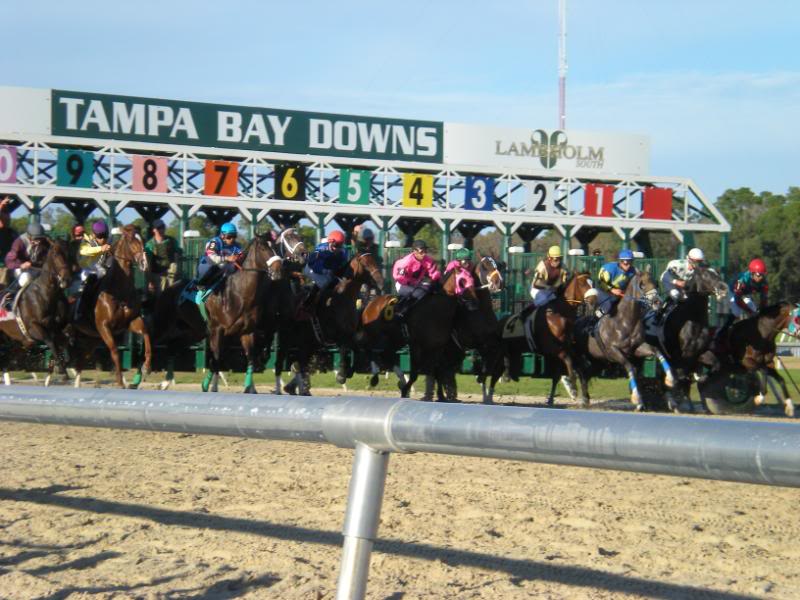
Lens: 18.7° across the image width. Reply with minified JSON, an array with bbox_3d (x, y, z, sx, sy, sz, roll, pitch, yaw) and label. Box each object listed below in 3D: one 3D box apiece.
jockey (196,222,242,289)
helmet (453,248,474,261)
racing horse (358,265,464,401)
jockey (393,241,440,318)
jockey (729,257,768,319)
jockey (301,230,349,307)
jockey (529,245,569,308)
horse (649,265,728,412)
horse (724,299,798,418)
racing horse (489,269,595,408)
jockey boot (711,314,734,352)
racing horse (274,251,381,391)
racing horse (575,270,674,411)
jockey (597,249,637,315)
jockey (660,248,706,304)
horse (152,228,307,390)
[{"bbox_3d":[-2.432,-0.593,32.700,0.520,0.920,0.650,0,-1,-29],"label":"jockey"},{"bbox_3d":[0.937,-0.673,36.100,0.220,0.180,0.280,0,0,-27],"label":"helmet"},{"bbox_3d":[0.210,0.450,35.400,0.620,2.030,2.500,0,0,-29],"label":"racing horse"},{"bbox_3d":[0.238,-0.302,35.400,0.500,1.120,0.760,0,0,-28],"label":"jockey"},{"bbox_3d":[5.355,-0.129,37.200,0.480,1.020,0.720,0,0,-25],"label":"jockey"},{"bbox_3d":[-1.086,-0.453,34.900,0.550,1.050,0.700,0,-1,-32],"label":"jockey"},{"bbox_3d":[2.219,-0.303,36.300,0.480,1.040,0.700,0,0,-24],"label":"jockey"},{"bbox_3d":[4.042,0.584,36.800,0.670,2.250,2.450,0,-1,-31],"label":"horse"},{"bbox_3d":[5.159,0.904,37.200,0.650,1.780,2.500,0,-1,-35],"label":"horse"},{"bbox_3d":[2.096,0.589,36.200,0.650,2.000,2.400,0,-1,-31],"label":"racing horse"},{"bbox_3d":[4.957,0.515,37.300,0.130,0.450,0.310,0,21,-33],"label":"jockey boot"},{"bbox_3d":[-1.034,0.330,35.300,0.620,2.050,2.500,0,0,-29],"label":"racing horse"},{"bbox_3d":[3.335,0.564,36.300,0.600,2.100,2.400,0,0,-24],"label":"racing horse"},{"bbox_3d":[3.236,-0.266,36.300,0.480,1.020,0.720,0,0,-25],"label":"jockey"},{"bbox_3d":[4.296,-0.327,36.900,0.520,0.950,0.700,0,-1,-30],"label":"jockey"},{"bbox_3d":[-2.391,0.141,32.500,0.680,2.150,2.450,0,-1,-34],"label":"horse"}]

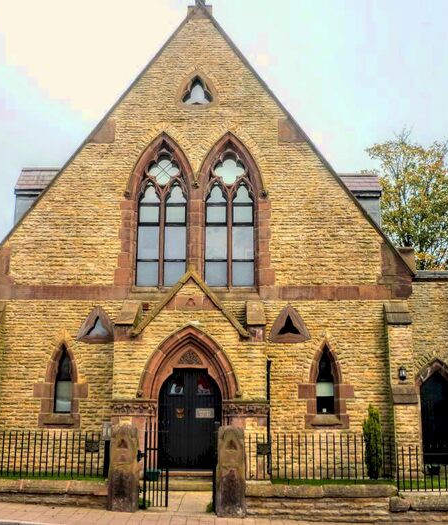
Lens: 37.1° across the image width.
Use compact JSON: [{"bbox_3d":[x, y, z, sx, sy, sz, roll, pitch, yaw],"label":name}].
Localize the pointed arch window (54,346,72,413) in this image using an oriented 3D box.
[{"bbox_3d":[-4.195,3.054,17.537,0.481,1.779,0.150,0,-11,1],"label":"pointed arch window"}]

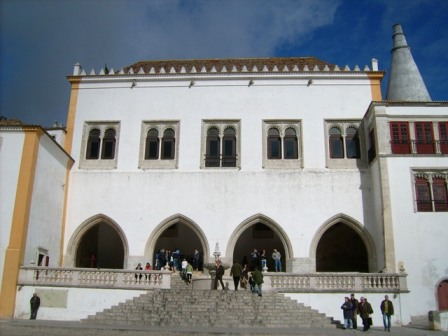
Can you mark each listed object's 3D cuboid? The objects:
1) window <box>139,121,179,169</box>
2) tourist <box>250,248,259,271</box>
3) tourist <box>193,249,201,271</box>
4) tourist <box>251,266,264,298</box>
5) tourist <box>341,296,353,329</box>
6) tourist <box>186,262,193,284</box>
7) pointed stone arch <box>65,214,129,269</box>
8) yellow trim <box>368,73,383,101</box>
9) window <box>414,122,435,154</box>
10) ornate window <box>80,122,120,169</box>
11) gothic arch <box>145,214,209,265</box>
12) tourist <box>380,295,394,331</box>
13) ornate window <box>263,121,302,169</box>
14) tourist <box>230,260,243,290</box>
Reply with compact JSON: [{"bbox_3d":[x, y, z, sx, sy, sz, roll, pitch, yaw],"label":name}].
[{"bbox_3d":[-5.202,-1.898,36.885,3.172,4.114,0.400,0,-16,4],"label":"window"},{"bbox_3d":[2.417,7.235,35.365,0.560,1.740,0.420,0,-15,3],"label":"tourist"},{"bbox_3d":[-2.132,7.233,35.500,0.550,1.693,0.380,-4,-16,19],"label":"tourist"},{"bbox_3d":[2.117,7.100,28.200,0.580,1.781,0.500,3,-15,-8],"label":"tourist"},{"bbox_3d":[6.495,7.599,23.739,0.620,1.630,0.420,-5,-17,21],"label":"tourist"},{"bbox_3d":[-2.254,6.827,29.377,0.500,1.420,0.450,-1,-16,7],"label":"tourist"},{"bbox_3d":[-10.002,6.007,36.573,5.112,4.426,1.000,0,-15,3],"label":"pointed stone arch"},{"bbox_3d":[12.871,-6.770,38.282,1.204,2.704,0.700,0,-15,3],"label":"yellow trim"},{"bbox_3d":[14.671,-2.178,33.078,1.302,2.479,0.250,0,-15,4],"label":"window"},{"bbox_3d":[-10.323,-1.907,38.057,3.186,4.220,0.400,0,-15,4],"label":"ornate window"},{"bbox_3d":[-3.467,5.850,34.946,4.907,4.560,1.000,0,-16,4],"label":"gothic arch"},{"bbox_3d":[8.373,7.467,23.200,0.600,1.806,0.380,1,-15,2],"label":"tourist"},{"bbox_3d":[4.716,-1.906,36.172,3.172,4.114,0.400,0,-16,4],"label":"ornate window"},{"bbox_3d":[0.755,6.461,27.159,0.600,1.740,0.420,0,-15,3],"label":"tourist"}]

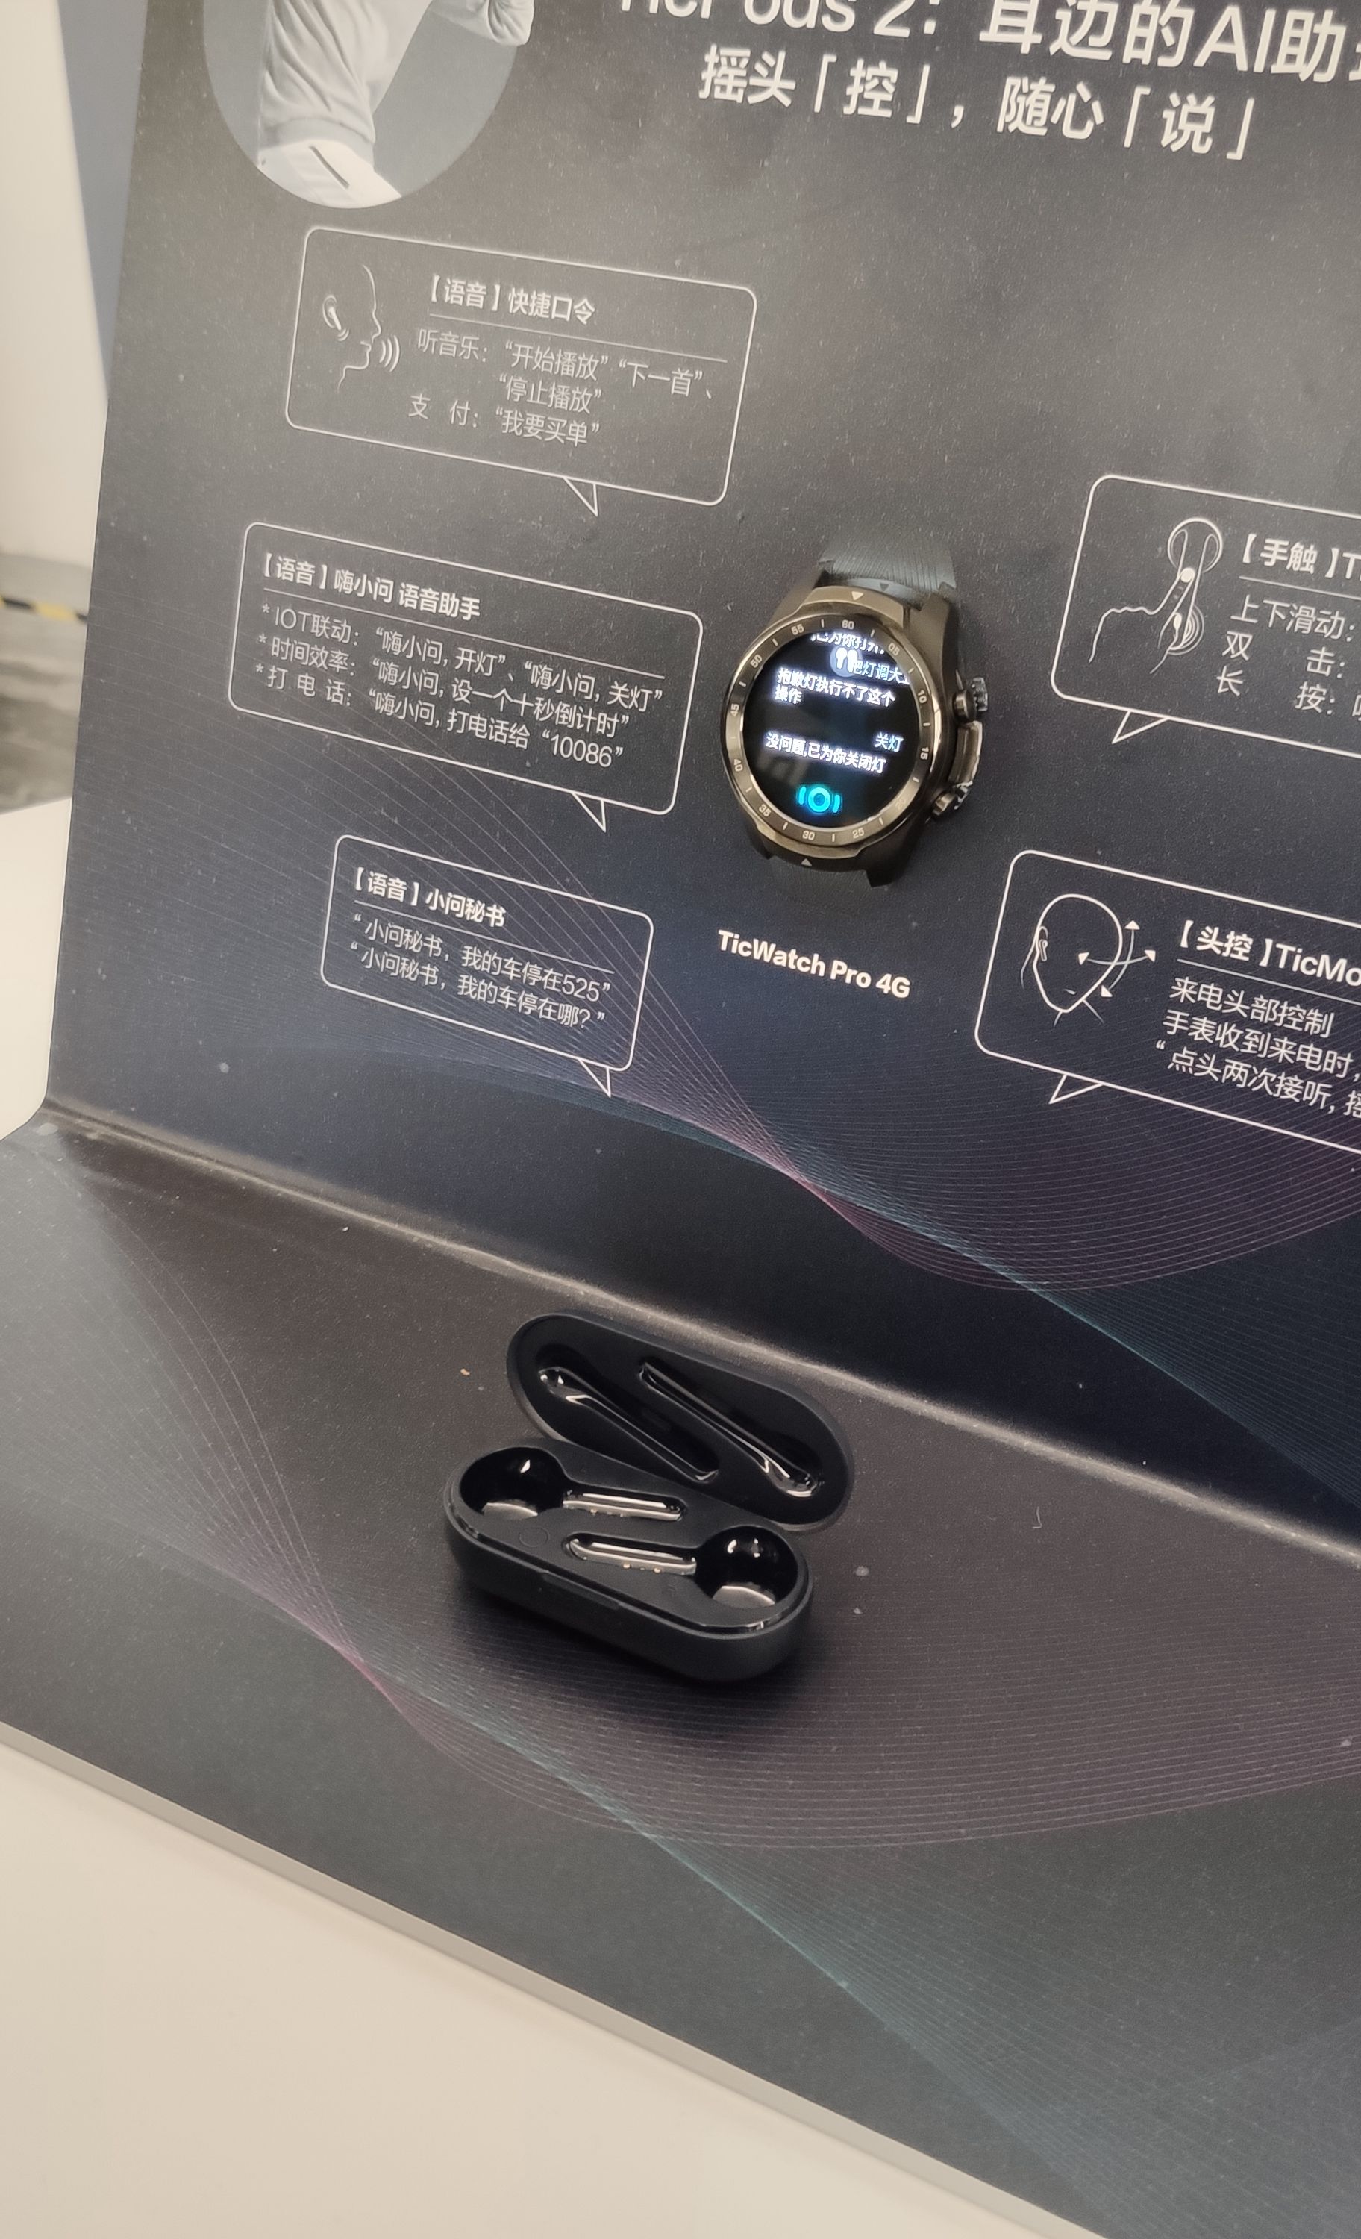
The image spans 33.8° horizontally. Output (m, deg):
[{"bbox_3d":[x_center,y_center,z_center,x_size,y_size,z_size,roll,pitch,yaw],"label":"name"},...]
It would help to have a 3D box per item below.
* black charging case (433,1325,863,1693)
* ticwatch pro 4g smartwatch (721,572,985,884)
[{"bbox_3d":[-0.007,0.066,0.397,0.070,0.045,0.038,17,37,23],"label":"black charging case"},{"bbox_3d":[0.032,-0.073,0.424,0.049,0.055,0.014,17,17,22],"label":"ticwatch pro 4g smartwatch"}]

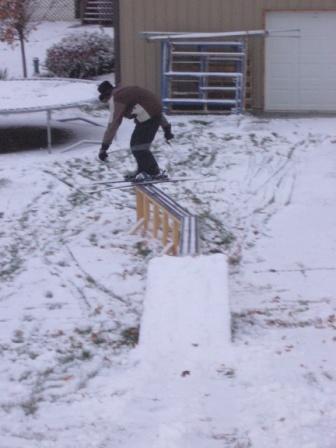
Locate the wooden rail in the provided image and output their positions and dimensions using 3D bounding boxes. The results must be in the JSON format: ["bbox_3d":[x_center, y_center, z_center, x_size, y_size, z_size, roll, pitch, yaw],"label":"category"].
[{"bbox_3d":[0.062,0.183,16.754,0.602,0.540,3.793,-3,15,-12],"label":"wooden rail"}]

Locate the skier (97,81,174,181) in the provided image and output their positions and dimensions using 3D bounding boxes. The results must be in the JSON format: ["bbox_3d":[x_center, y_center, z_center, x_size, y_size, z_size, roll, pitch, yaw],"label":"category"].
[{"bbox_3d":[-0.440,-1.259,18.400,1.000,1.330,0.550,-2,15,-9],"label":"skier"}]

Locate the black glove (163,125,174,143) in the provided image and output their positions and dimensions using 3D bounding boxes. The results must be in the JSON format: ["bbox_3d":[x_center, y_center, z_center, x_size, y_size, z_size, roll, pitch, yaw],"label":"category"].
[{"bbox_3d":[0.007,-1.229,18.450,0.130,0.230,0.120,-11,14,3],"label":"black glove"}]

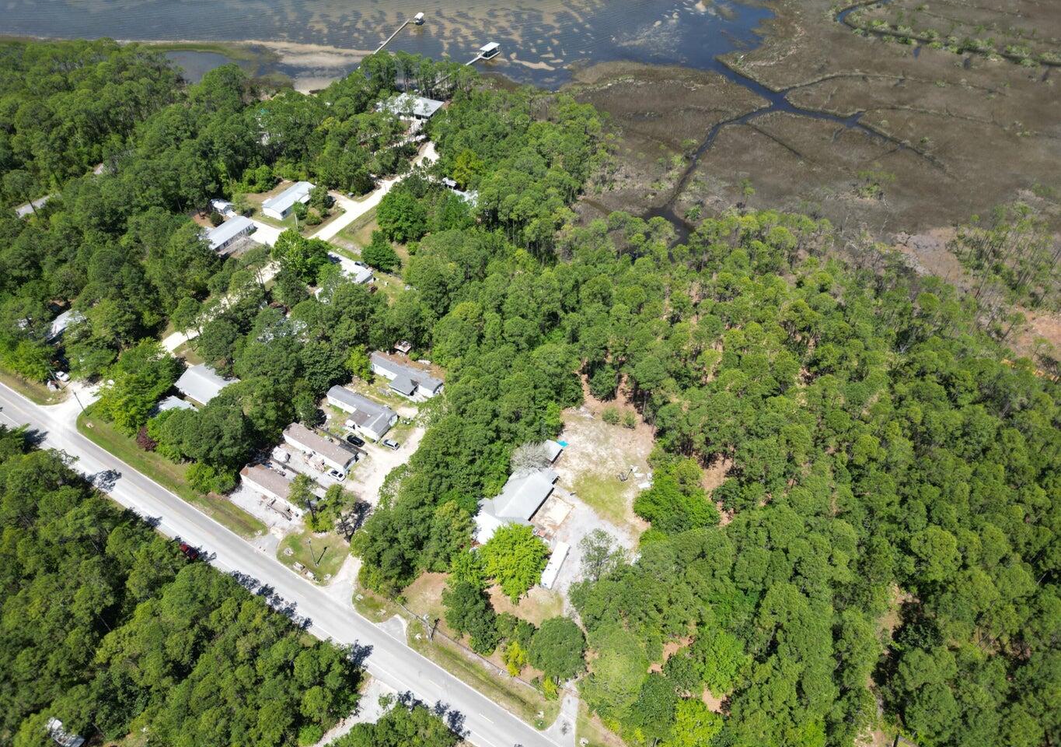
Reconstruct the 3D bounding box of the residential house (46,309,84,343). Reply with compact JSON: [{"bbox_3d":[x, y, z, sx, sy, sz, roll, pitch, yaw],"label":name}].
[{"bbox_3d":[-142.270,-14.690,224.070,8.200,4.000,12.700,23,48,24],"label":"residential house"}]

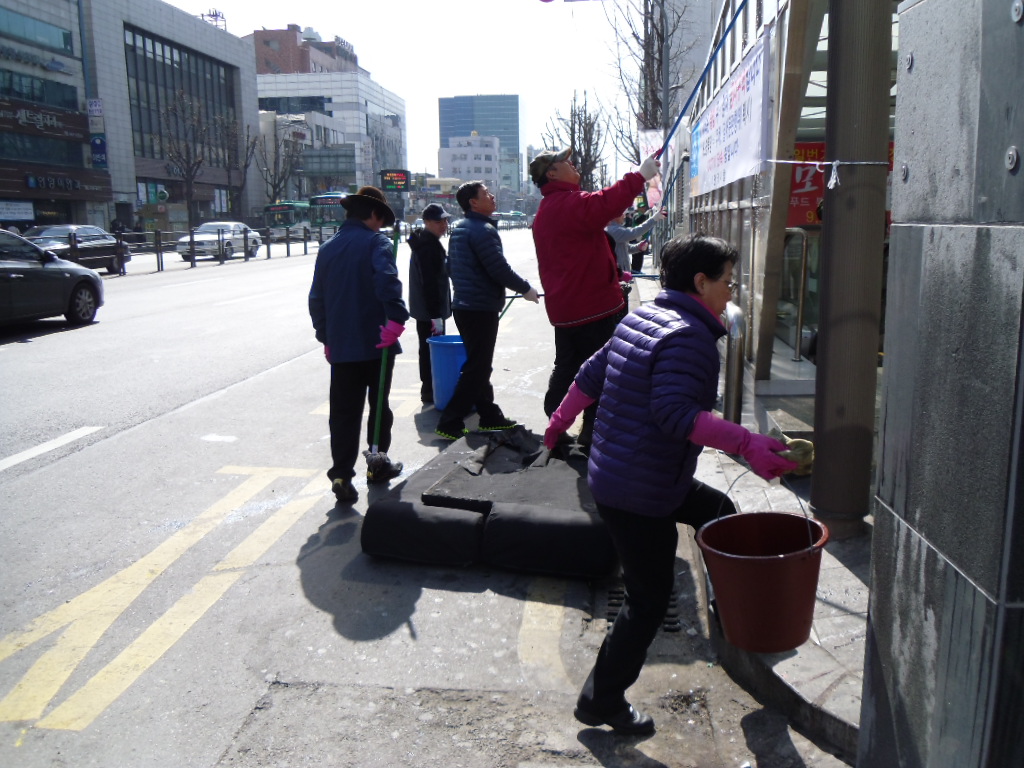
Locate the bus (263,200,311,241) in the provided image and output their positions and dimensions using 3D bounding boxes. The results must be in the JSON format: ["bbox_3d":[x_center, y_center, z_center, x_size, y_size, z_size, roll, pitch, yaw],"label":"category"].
[{"bbox_3d":[-16.684,-13.240,74.457,2.500,3.200,10.900,0,10,8],"label":"bus"}]

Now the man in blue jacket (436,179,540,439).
[{"bbox_3d":[-0.190,-0.500,6.330,0.730,1.730,0.540,-2,10,-7],"label":"man in blue jacket"}]

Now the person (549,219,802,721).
[{"bbox_3d":[0.450,0.302,2.819,0.800,1.500,0.570,-5,11,-22],"label":"person"}]

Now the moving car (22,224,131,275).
[{"bbox_3d":[-13.200,-3.900,26.800,1.820,1.450,4.700,1,10,6],"label":"moving car"}]

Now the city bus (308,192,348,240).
[{"bbox_3d":[-10.152,-10.740,59.445,2.500,3.200,10.900,0,10,7],"label":"city bus"}]

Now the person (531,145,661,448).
[{"bbox_3d":[0.480,-0.500,5.650,0.800,1.830,0.600,-6,11,-26],"label":"person"}]

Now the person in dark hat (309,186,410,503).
[{"bbox_3d":[-0.865,-0.242,5.200,0.540,1.720,0.440,3,11,22],"label":"person in dark hat"}]

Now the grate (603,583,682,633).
[{"bbox_3d":[0.526,0.921,3.728,0.320,0.040,0.490,0,10,6],"label":"grate"}]

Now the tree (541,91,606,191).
[{"bbox_3d":[4.700,-15.800,66.900,4.800,10.600,4.800,-1,10,0],"label":"tree"}]

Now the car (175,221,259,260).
[{"bbox_3d":[-11.163,-5.512,35.155,1.800,1.420,4.700,0,10,5],"label":"car"}]

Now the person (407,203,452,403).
[{"bbox_3d":[-0.710,-0.659,7.670,0.380,1.660,0.500,-2,10,-7],"label":"person"}]

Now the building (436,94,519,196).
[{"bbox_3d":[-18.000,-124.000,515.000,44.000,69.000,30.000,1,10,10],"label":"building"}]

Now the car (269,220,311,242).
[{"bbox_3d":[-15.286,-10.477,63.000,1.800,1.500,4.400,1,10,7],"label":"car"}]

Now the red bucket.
[{"bbox_3d":[0.663,0.522,2.400,0.330,0.275,0.330,-3,10,1],"label":"red bucket"}]

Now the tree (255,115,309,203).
[{"bbox_3d":[-20.060,-17.990,80.900,4.700,10.500,4.700,-1,10,0],"label":"tree"}]

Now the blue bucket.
[{"bbox_3d":[-0.468,-0.086,7.521,0.470,0.585,0.470,-1,10,0],"label":"blue bucket"}]

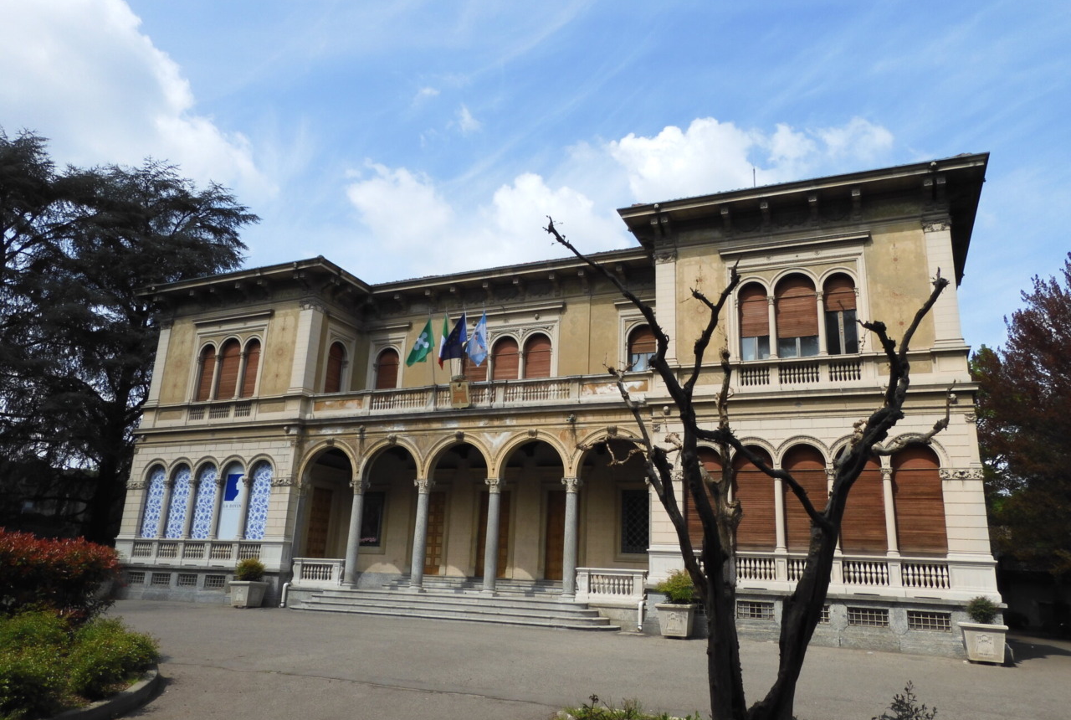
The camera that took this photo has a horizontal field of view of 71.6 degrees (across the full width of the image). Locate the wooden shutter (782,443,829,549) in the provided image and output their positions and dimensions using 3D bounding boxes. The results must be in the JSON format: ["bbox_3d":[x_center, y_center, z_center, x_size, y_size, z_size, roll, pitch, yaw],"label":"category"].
[{"bbox_3d":[6.664,3.398,18.284,1.030,2.575,0.091,-4,-16,23],"label":"wooden shutter"}]

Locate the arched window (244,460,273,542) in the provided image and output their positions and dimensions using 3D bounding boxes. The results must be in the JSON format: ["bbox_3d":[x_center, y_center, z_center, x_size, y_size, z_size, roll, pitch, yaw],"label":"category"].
[{"bbox_3d":[-9.312,4.724,25.113,0.861,2.632,0.172,-5,-17,23],"label":"arched window"}]

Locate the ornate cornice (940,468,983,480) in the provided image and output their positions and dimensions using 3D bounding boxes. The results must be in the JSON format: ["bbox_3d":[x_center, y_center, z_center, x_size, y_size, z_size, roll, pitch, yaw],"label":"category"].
[{"bbox_3d":[9.896,2.662,17.277,0.897,0.271,0.200,-4,-17,23],"label":"ornate cornice"}]

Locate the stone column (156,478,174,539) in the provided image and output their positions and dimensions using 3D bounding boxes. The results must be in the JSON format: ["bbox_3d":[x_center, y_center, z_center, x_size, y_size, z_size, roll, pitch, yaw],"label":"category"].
[{"bbox_3d":[-13.325,5.341,26.722,0.225,2.062,0.225,-5,-17,23],"label":"stone column"}]

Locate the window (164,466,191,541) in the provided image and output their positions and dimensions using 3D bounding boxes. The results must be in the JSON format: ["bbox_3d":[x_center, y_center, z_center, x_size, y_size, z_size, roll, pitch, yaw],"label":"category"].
[{"bbox_3d":[-12.883,5.083,26.901,0.960,2.687,0.180,-4,-17,23],"label":"window"}]

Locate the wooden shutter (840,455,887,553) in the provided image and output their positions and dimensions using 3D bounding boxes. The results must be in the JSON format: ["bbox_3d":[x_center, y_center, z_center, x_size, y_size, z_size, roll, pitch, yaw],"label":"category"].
[{"bbox_3d":[7.879,3.348,18.015,1.020,2.620,0.250,-5,-17,23],"label":"wooden shutter"}]

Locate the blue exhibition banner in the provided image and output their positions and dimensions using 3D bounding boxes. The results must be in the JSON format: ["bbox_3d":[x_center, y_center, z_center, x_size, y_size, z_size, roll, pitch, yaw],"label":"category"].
[{"bbox_3d":[-10.560,5.004,25.912,0.970,2.465,0.060,-4,-17,23],"label":"blue exhibition banner"}]

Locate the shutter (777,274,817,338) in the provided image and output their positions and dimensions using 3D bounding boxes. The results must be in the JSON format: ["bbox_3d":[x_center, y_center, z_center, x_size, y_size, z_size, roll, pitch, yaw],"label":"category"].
[{"bbox_3d":[6.913,-1.409,19.649,1.015,1.685,0.098,-5,-17,23],"label":"shutter"}]

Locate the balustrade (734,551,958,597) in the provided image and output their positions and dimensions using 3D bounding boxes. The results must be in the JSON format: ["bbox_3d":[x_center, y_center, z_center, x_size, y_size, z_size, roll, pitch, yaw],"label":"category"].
[{"bbox_3d":[7.151,4.981,17.332,4.957,0.824,0.320,-5,-17,23],"label":"balustrade"}]

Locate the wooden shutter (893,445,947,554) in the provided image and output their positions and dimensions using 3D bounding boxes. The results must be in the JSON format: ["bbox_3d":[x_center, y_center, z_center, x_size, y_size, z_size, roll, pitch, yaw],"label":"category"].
[{"bbox_3d":[9.023,3.254,17.528,1.030,2.640,0.250,-5,-17,23],"label":"wooden shutter"}]

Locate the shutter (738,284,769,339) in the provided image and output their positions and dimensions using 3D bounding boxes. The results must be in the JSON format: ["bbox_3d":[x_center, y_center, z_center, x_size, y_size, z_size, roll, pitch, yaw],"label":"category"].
[{"bbox_3d":[5.900,-1.350,20.085,0.775,1.513,0.098,-5,-17,23],"label":"shutter"}]

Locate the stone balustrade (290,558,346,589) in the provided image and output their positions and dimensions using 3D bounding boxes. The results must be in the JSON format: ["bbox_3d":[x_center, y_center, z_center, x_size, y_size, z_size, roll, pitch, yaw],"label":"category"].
[{"bbox_3d":[-6.814,6.782,23.714,2.050,0.820,0.320,-5,-17,23],"label":"stone balustrade"}]

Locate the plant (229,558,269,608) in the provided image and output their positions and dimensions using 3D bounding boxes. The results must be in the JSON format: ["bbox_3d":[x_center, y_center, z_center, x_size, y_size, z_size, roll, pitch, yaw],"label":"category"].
[{"bbox_3d":[-9.133,7.102,23.718,0.887,1.513,0.887,-4,-17,23],"label":"plant"}]

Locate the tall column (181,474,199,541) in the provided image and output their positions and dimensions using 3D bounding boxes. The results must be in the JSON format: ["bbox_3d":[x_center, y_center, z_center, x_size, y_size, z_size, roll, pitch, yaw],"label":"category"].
[{"bbox_3d":[-12.002,5.153,25.842,0.303,2.111,0.303,-4,-16,23],"label":"tall column"}]

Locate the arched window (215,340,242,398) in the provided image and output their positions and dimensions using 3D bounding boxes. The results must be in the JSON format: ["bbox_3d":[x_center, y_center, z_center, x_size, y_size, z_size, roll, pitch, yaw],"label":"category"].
[{"bbox_3d":[-11.297,0.320,27.699,0.960,2.250,0.100,-5,-17,23],"label":"arched window"}]

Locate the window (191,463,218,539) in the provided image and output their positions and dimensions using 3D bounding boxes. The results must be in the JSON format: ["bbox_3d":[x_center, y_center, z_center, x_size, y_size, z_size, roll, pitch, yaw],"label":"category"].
[{"bbox_3d":[-11.739,4.985,26.414,0.960,2.667,0.180,-4,-17,23],"label":"window"}]

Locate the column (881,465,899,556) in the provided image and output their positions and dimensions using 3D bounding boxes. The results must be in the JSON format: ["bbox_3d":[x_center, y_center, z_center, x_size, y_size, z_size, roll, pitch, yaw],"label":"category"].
[{"bbox_3d":[8.290,3.527,17.372,0.283,2.081,0.283,-4,-16,23],"label":"column"}]

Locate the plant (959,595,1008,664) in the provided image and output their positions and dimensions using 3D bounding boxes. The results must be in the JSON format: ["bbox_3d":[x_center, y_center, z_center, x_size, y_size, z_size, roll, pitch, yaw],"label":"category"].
[{"bbox_3d":[9.300,5.626,15.519,0.901,1.354,0.901,-4,-17,23],"label":"plant"}]

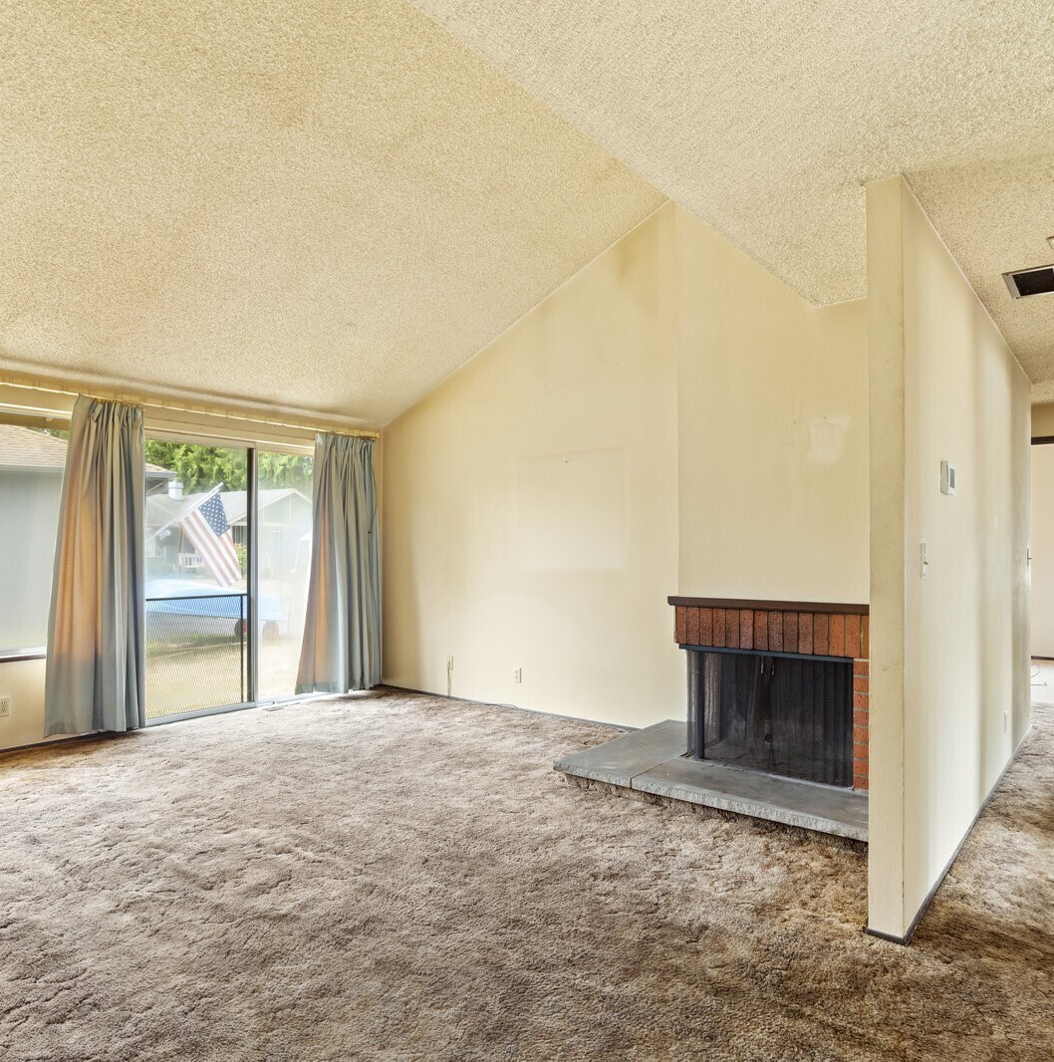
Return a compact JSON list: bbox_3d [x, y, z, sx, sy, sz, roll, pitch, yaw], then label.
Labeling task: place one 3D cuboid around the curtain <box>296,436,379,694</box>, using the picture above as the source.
[{"bbox_3d":[-1.522,0.274,5.830,0.150,2.130,0.790,-1,-2,41],"label":"curtain"}]

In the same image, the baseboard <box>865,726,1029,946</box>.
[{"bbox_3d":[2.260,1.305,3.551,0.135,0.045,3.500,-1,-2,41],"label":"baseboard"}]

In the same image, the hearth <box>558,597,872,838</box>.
[{"bbox_3d":[1.213,0.841,3.723,1.690,0.970,1.240,-1,-2,39],"label":"hearth"}]

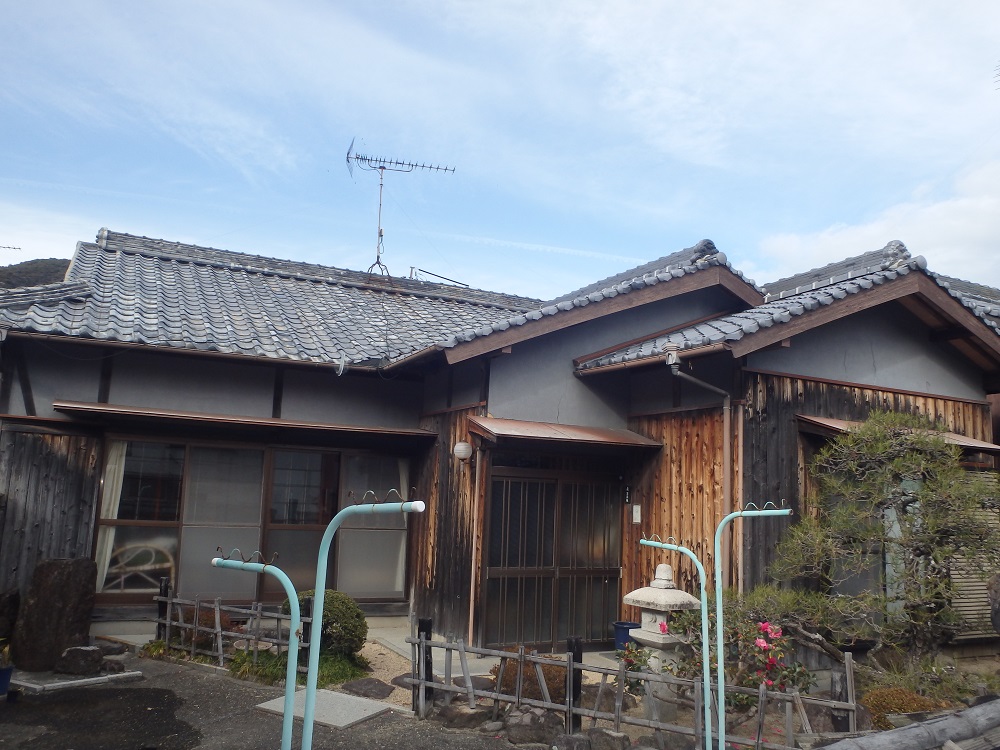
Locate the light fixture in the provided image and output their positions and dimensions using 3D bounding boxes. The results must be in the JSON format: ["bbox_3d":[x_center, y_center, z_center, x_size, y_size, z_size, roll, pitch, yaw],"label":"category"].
[{"bbox_3d":[-0.414,0.833,8.925,0.200,0.210,0.200,2,-8,0],"label":"light fixture"}]

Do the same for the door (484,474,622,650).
[{"bbox_3d":[0.631,2.108,8.990,1.660,1.880,0.100,6,-9,-24],"label":"door"}]

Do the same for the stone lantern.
[{"bbox_3d":[1.343,2.182,6.682,0.450,1.240,0.450,8,-10,-32],"label":"stone lantern"}]

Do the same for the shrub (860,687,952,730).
[{"bbox_3d":[3.367,2.742,6.725,0.680,0.280,0.550,6,-9,-24],"label":"shrub"}]

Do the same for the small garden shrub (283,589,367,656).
[{"bbox_3d":[-1.813,2.609,8.572,0.860,0.680,0.860,6,-9,-24],"label":"small garden shrub"}]

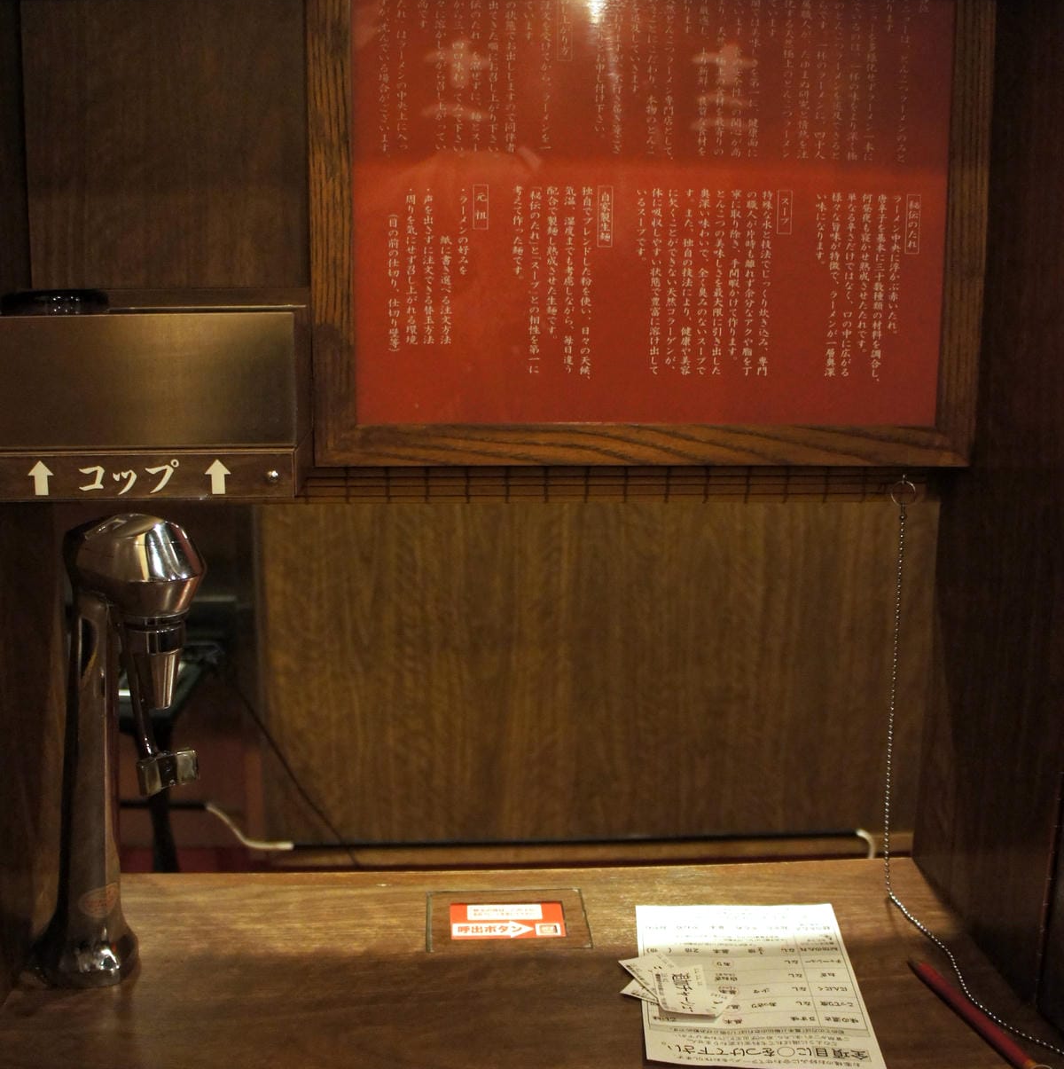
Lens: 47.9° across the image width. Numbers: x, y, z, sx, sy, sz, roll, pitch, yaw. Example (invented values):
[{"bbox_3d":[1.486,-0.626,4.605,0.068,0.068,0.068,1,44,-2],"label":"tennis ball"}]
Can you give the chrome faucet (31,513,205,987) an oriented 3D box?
[{"bbox_3d":[-0.237,0.124,0.665,0.115,0.275,0.059,7,11,34],"label":"chrome faucet"}]

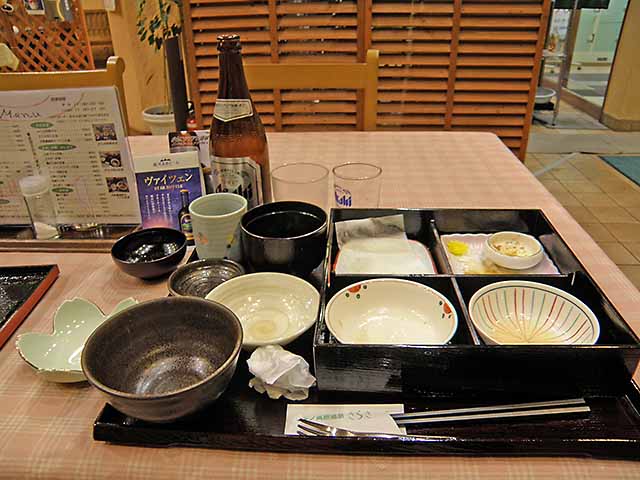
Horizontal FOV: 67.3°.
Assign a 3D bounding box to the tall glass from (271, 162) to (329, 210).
[{"bbox_3d":[-0.025,-0.046,0.648,0.073,0.092,0.073,0,28,0],"label":"tall glass"}]

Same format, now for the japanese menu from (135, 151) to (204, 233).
[{"bbox_3d":[-0.193,-0.053,0.627,0.082,0.127,0.025,-8,24,-15],"label":"japanese menu"}]

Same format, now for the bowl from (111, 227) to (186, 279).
[{"bbox_3d":[-0.203,0.023,0.578,0.088,0.037,0.088,0,28,0],"label":"bowl"}]

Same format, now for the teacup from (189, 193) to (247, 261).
[{"bbox_3d":[-0.117,-0.004,0.570,0.066,0.077,0.066,0,28,0],"label":"teacup"}]

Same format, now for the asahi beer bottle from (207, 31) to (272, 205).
[{"bbox_3d":[-0.102,-0.106,0.583,0.074,0.260,0.074,8,29,15],"label":"asahi beer bottle"}]

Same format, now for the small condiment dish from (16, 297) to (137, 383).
[{"bbox_3d":[-0.200,0.097,0.439,0.124,0.038,0.116,0,28,0],"label":"small condiment dish"}]

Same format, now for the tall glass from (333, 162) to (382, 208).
[{"bbox_3d":[0.050,-0.048,0.650,0.063,0.094,0.063,0,28,0],"label":"tall glass"}]

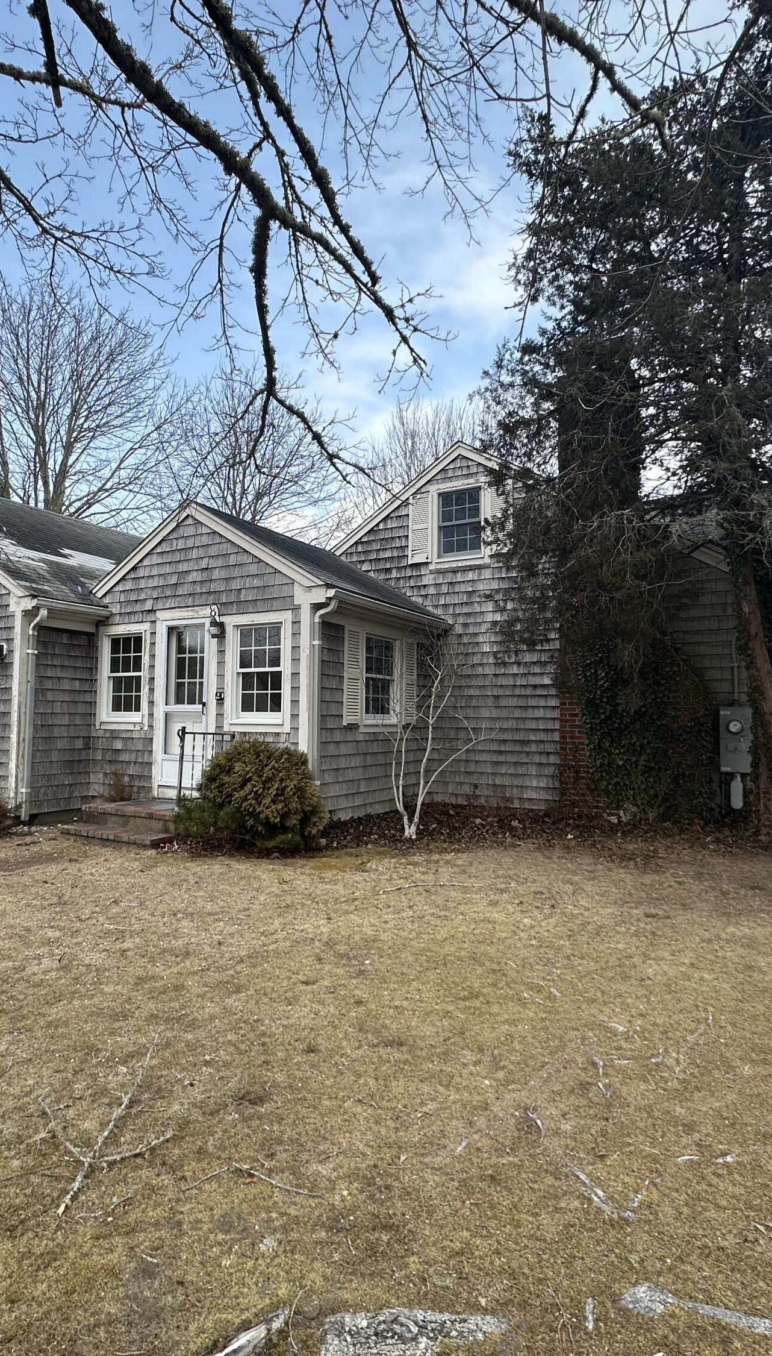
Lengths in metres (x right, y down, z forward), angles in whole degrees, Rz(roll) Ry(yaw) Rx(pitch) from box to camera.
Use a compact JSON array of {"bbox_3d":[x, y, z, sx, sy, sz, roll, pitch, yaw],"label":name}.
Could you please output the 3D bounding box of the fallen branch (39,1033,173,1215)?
[{"bbox_3d":[-1.026,1.530,2.686,0.566,0.110,1.207,1,-4,-6],"label":"fallen branch"}]

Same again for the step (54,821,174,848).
[{"bbox_3d":[-2.898,1.706,7.868,1.442,0.095,0.371,-2,-4,30],"label":"step"}]

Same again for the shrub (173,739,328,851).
[{"bbox_3d":[-1.505,1.184,7.652,1.400,1.090,1.200,-2,-4,30],"label":"shrub"}]

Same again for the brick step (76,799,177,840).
[{"bbox_3d":[-2.554,1.612,8.474,1.463,0.250,1.071,-2,-4,30],"label":"brick step"}]

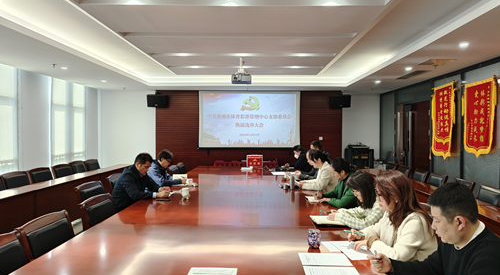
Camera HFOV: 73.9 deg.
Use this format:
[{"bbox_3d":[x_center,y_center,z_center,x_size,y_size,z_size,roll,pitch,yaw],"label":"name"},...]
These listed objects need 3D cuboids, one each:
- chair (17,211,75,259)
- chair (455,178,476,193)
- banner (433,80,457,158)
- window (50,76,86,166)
[{"bbox_3d":[-1.279,1.030,2.447,0.580,0.900,0.550,0,1,1],"label":"chair"},{"bbox_3d":[2.368,0.998,4.100,0.580,0.960,0.500,0,1,4],"label":"chair"},{"bbox_3d":[3.376,-0.265,5.790,0.060,1.270,0.700,0,1,1],"label":"banner"},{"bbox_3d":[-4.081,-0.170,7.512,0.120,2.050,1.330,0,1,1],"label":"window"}]

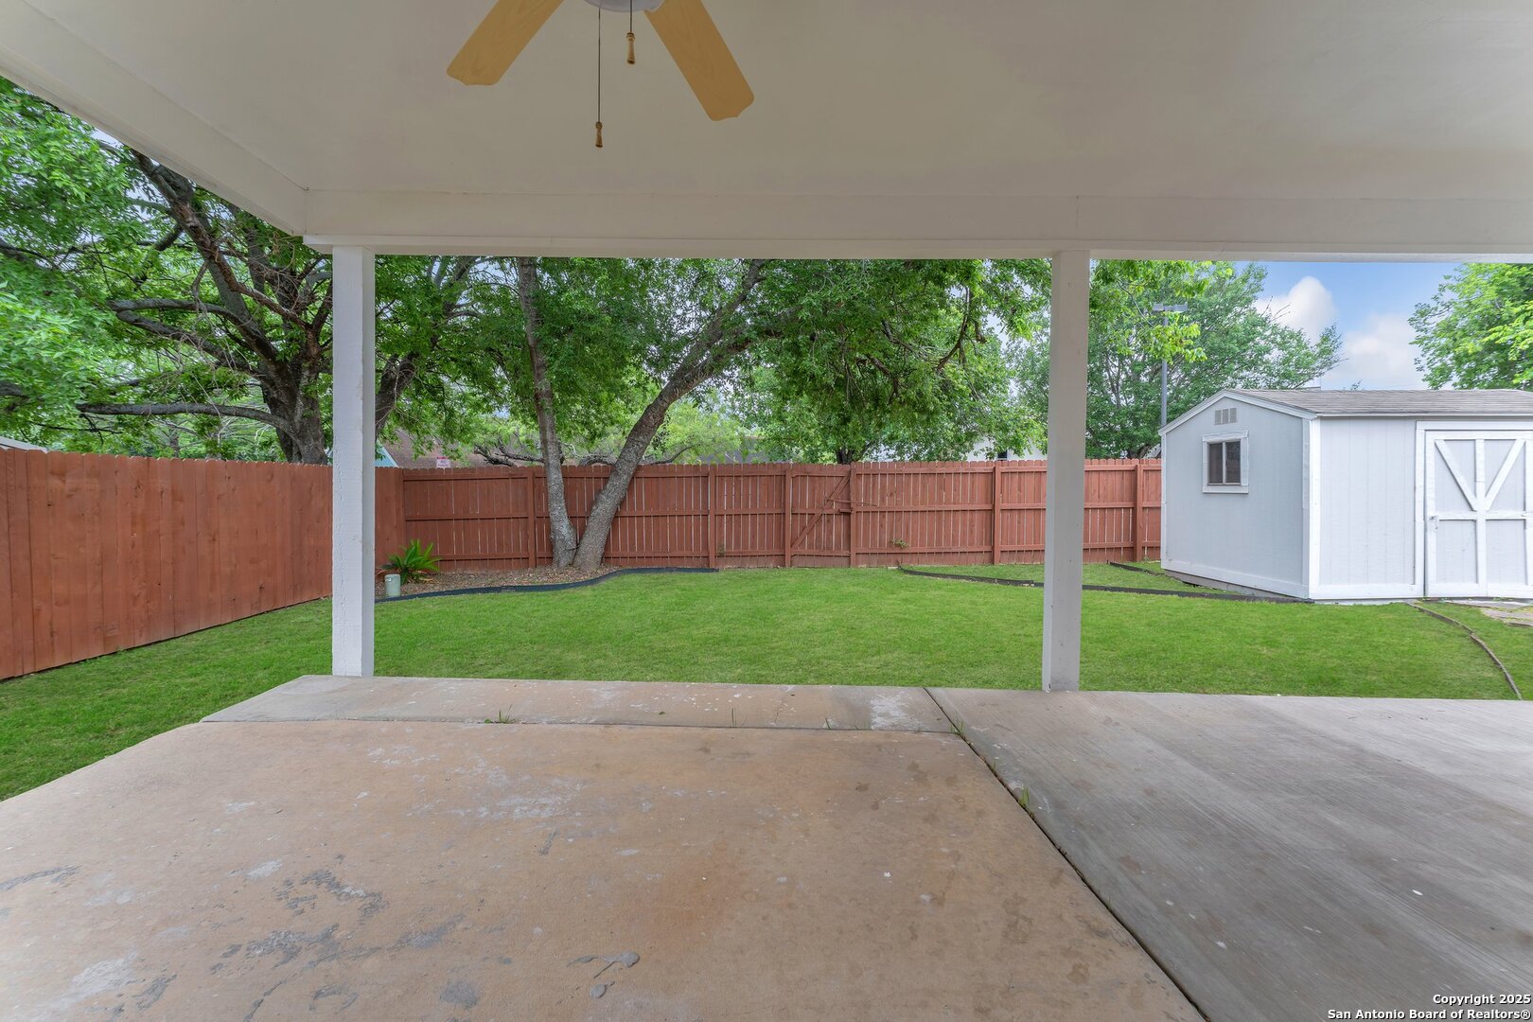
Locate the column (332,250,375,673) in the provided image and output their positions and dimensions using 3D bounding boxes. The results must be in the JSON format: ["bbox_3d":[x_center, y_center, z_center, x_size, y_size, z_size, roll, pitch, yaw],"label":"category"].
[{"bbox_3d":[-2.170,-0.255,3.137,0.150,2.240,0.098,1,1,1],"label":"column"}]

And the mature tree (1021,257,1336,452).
[{"bbox_3d":[12.300,-3.750,18.000,9.300,9.000,8.800,1,1,1],"label":"mature tree"}]

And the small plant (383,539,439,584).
[{"bbox_3d":[-5.600,0.780,9.300,0.820,0.640,0.780,1,1,1],"label":"small plant"}]

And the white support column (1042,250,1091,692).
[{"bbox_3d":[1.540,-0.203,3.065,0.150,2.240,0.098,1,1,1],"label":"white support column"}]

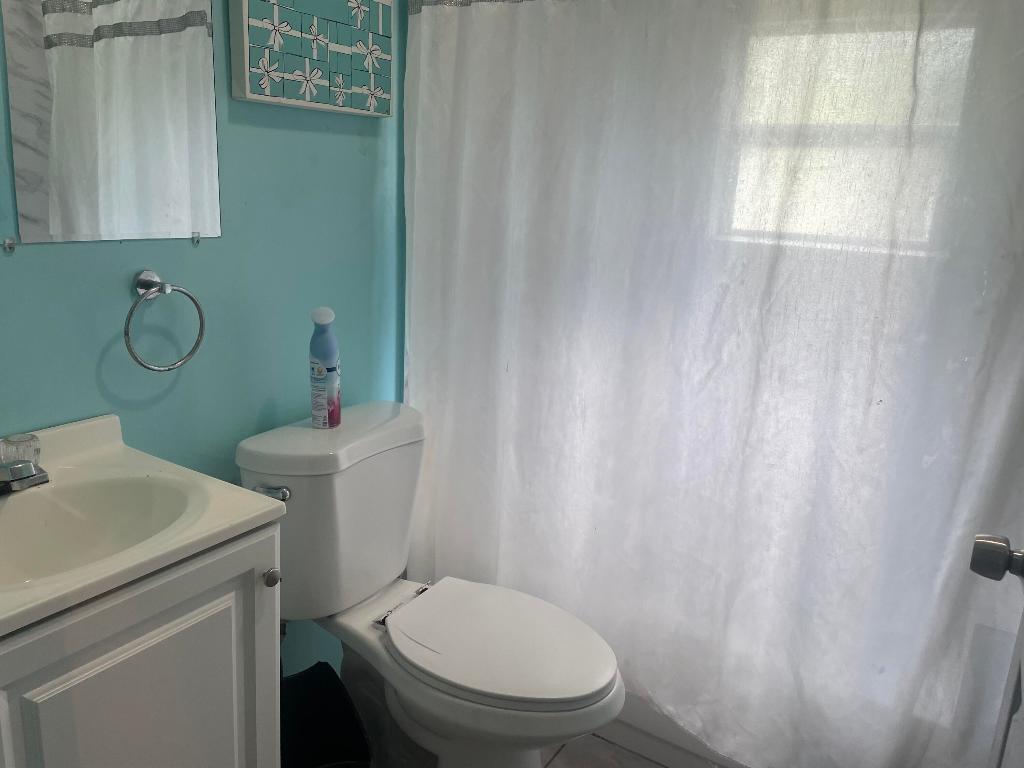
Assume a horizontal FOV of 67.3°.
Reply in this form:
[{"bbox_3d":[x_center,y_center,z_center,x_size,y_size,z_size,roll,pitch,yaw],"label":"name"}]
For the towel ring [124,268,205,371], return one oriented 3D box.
[{"bbox_3d":[-0.580,-0.103,1.263,0.062,0.161,0.143,12,17,31],"label":"towel ring"}]

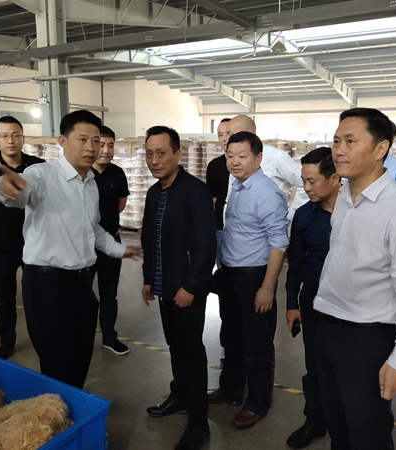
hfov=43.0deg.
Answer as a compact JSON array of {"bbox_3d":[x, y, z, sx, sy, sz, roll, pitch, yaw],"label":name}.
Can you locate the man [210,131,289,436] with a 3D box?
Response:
[{"bbox_3d":[0.280,0.317,2.896,0.380,1.670,0.530,-7,12,-36],"label":"man"}]

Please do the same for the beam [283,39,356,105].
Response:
[{"bbox_3d":[7.321,-8.590,28.816,0.270,0.750,13.100,6,5,31],"label":"beam"}]

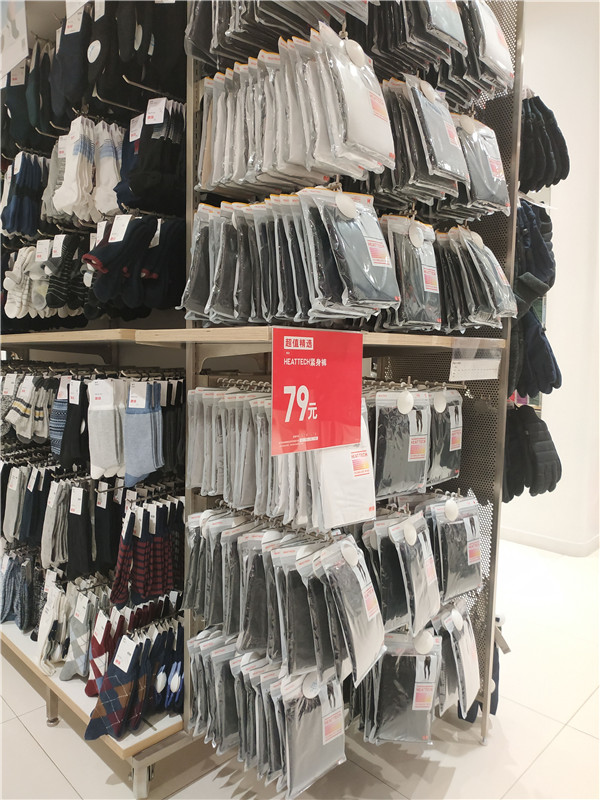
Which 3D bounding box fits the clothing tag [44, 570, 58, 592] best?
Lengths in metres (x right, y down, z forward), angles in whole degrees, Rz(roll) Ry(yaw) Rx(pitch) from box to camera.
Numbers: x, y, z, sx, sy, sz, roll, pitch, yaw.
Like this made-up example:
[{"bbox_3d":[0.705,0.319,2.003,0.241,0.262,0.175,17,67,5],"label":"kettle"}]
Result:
[{"bbox_3d":[-0.765,0.560,1.705,0.045,0.066,0.004,1,-8,30],"label":"clothing tag"}]

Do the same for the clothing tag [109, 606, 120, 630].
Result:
[{"bbox_3d":[-0.493,0.591,1.475,0.004,0.066,0.045,17,-3,-37],"label":"clothing tag"}]

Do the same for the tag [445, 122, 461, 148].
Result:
[{"bbox_3d":[0.349,-0.606,1.270,0.004,0.060,0.056,-20,-8,39],"label":"tag"}]

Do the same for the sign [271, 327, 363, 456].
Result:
[{"bbox_3d":[0.038,-0.017,0.998,0.005,0.214,0.240,5,6,44],"label":"sign"}]

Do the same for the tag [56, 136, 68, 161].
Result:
[{"bbox_3d":[-0.712,-0.764,1.677,0.045,0.066,0.004,10,6,26],"label":"tag"}]

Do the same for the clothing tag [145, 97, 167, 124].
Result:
[{"bbox_3d":[-0.360,-0.724,1.390,0.049,0.068,0.006,4,-6,17],"label":"clothing tag"}]

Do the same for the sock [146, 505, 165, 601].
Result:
[{"bbox_3d":[-0.380,0.402,1.470,0.065,0.235,0.025,3,5,28],"label":"sock"}]

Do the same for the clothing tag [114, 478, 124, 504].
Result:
[{"bbox_3d":[-0.558,0.280,1.710,0.046,0.074,0.006,2,-5,45],"label":"clothing tag"}]

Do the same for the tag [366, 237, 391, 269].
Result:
[{"bbox_3d":[0.154,-0.288,1.085,0.062,0.062,0.004,-8,-9,-44],"label":"tag"}]

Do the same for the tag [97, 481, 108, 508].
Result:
[{"bbox_3d":[-0.536,0.259,1.507,0.045,0.066,0.004,6,1,39],"label":"tag"}]

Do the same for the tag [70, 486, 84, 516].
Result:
[{"bbox_3d":[-0.652,0.296,1.620,0.046,0.075,0.006,4,0,27],"label":"tag"}]

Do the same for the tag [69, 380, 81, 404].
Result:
[{"bbox_3d":[-0.637,-0.021,1.572,0.045,0.066,0.004,7,4,32],"label":"tag"}]

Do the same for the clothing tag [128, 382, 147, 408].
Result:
[{"bbox_3d":[-0.405,-0.012,1.388,0.045,0.066,0.004,1,-5,12],"label":"clothing tag"}]

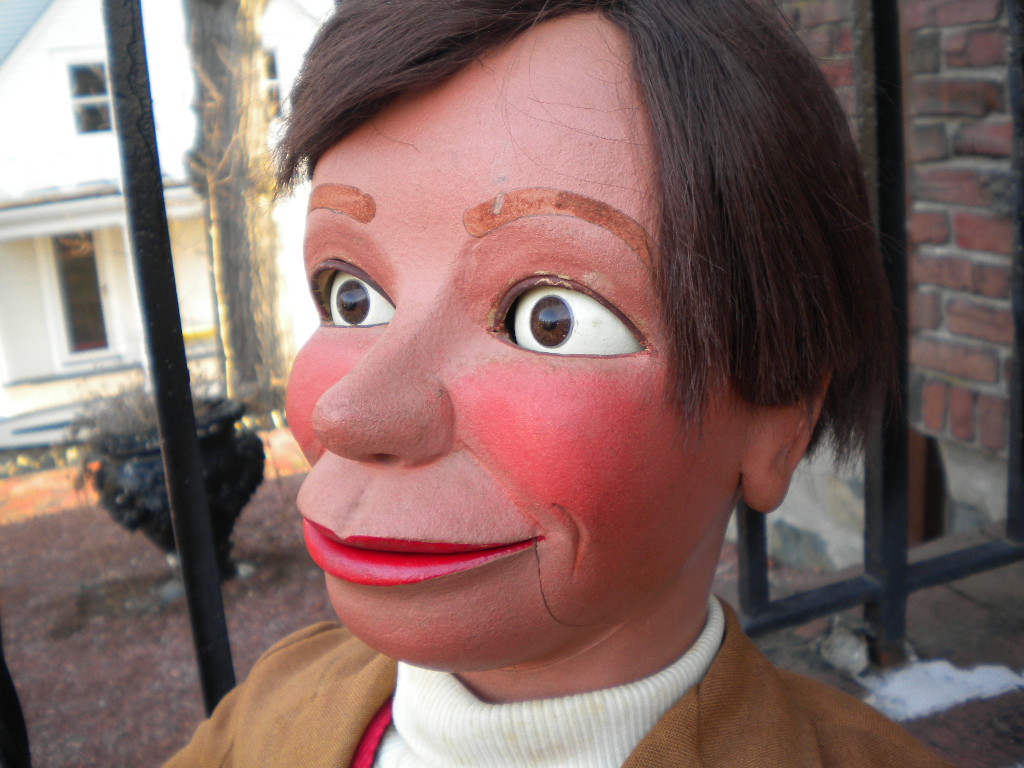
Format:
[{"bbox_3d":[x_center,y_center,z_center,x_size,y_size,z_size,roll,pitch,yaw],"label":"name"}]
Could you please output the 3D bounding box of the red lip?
[{"bbox_3d":[-0.037,0.044,0.282,0.086,0.017,0.030,8,7,35],"label":"red lip"}]

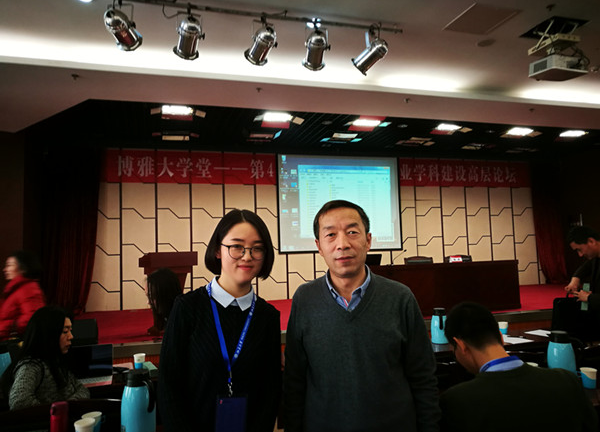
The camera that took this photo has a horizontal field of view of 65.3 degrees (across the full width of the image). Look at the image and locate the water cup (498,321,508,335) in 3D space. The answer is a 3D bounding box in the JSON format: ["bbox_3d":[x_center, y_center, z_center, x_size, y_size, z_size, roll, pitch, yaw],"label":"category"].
[{"bbox_3d":[1.698,0.942,3.912,0.077,0.090,0.077,-2,-4,0],"label":"water cup"}]

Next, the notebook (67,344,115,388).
[{"bbox_3d":[-1.319,0.913,2.852,0.325,0.190,0.295,0,-4,-19],"label":"notebook"}]

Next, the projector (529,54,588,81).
[{"bbox_3d":[2.654,-1.518,4.821,0.460,0.135,0.300,0,-4,-22],"label":"projector"}]

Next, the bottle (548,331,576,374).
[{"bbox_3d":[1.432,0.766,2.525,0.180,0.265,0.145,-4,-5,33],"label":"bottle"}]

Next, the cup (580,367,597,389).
[{"bbox_3d":[1.498,0.845,2.428,0.077,0.090,0.077,-2,-4,0],"label":"cup"}]

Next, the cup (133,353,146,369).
[{"bbox_3d":[-1.079,0.976,3.145,0.077,0.090,0.077,-1,-4,-17],"label":"cup"}]

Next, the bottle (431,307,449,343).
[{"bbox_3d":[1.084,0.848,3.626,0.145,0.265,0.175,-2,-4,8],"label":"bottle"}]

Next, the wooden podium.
[{"bbox_3d":[-1.878,1.101,6.765,0.690,1.140,0.520,1,-5,-33],"label":"wooden podium"}]

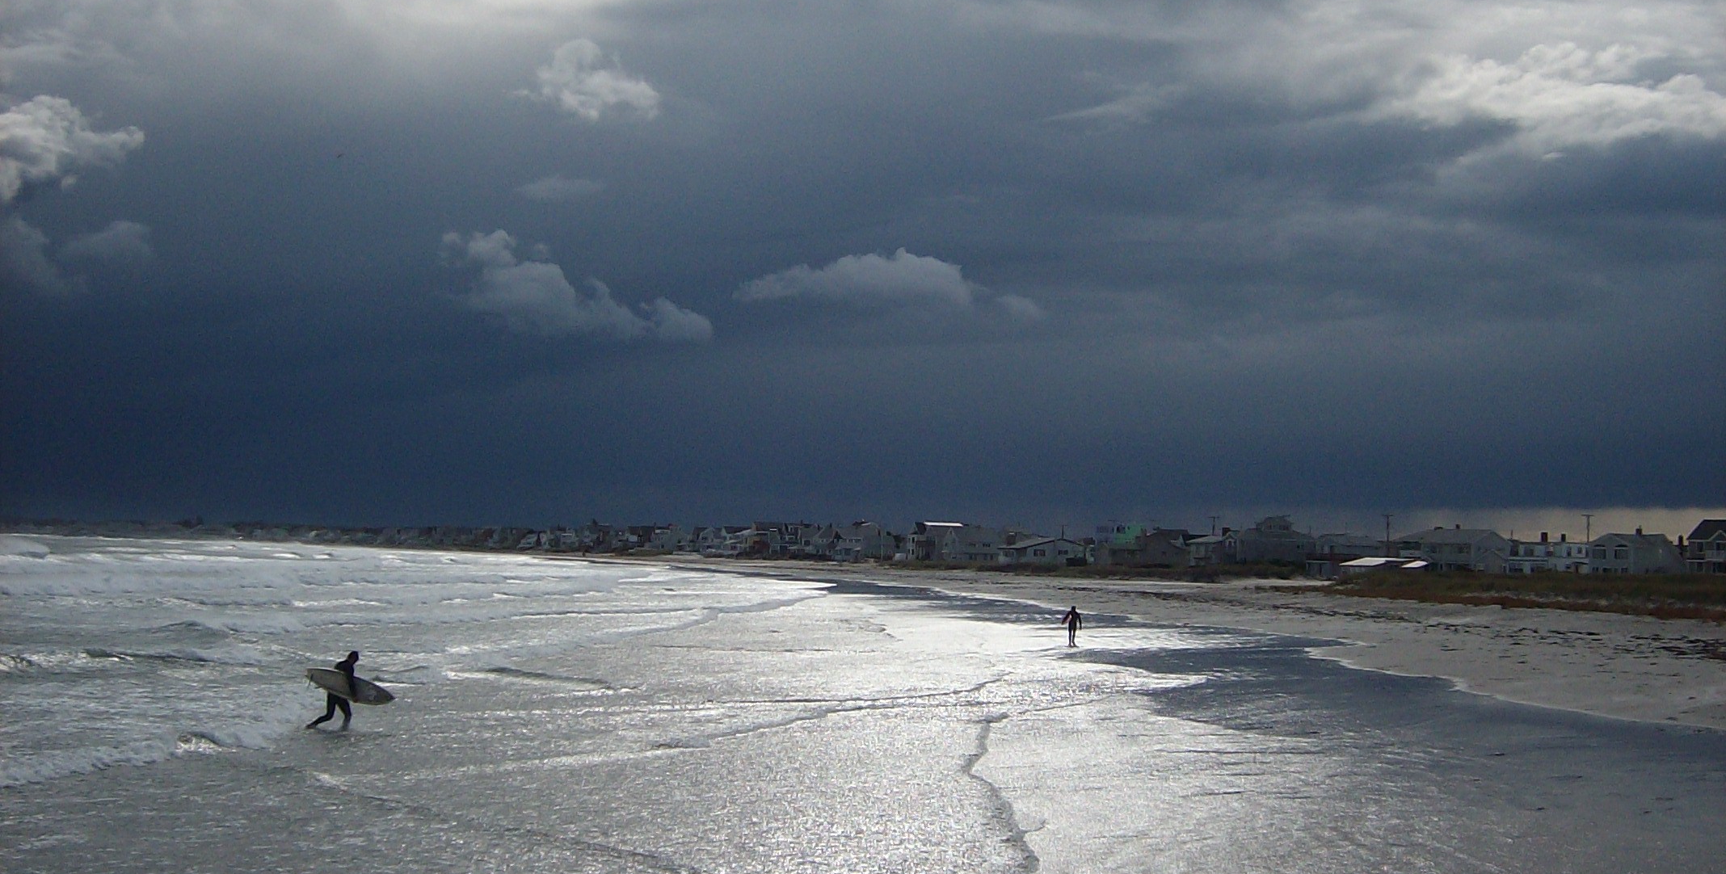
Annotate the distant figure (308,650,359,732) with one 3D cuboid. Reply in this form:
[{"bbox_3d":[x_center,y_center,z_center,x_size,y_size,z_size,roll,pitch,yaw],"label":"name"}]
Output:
[{"bbox_3d":[-10.798,5.201,47.500,1.050,1.670,0.600,0,-2,-3],"label":"distant figure"}]

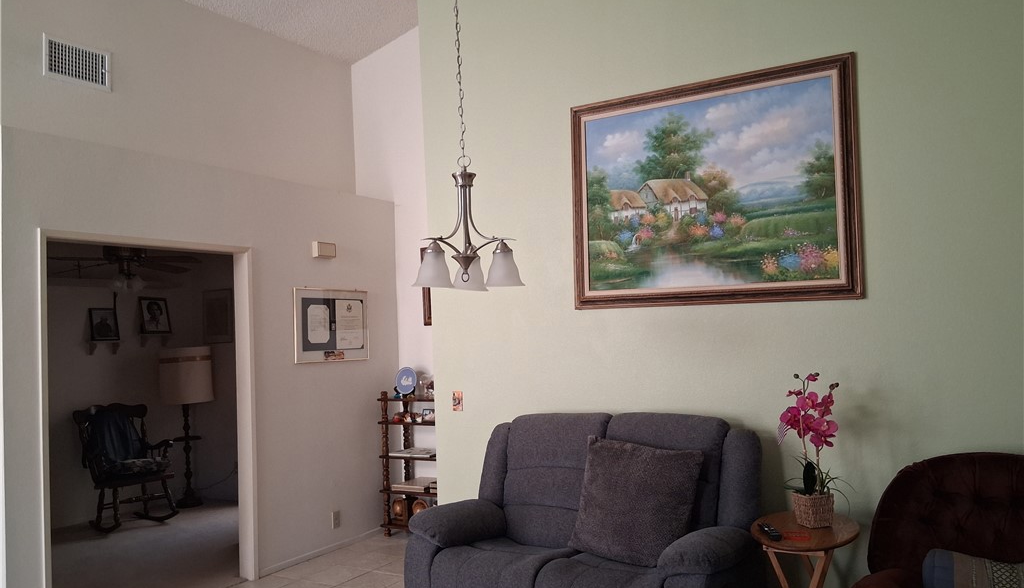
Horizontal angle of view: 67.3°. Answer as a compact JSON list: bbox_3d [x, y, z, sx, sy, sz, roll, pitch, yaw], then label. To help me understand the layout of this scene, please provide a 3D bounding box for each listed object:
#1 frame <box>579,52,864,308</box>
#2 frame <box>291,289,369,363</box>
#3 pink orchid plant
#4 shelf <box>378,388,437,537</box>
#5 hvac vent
[{"bbox_3d":[0.940,-0.490,3.771,1.405,1.090,0.050,-3,-3,32],"label":"frame"},{"bbox_3d":[-1.281,0.226,5.536,0.030,0.508,0.715,-5,-4,32],"label":"frame"},{"bbox_3d":[1.250,0.593,3.231,0.235,0.528,0.190,-5,-4,32],"label":"pink orchid plant"},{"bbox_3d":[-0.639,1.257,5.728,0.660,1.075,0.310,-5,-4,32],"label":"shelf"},{"bbox_3d":[-2.529,-1.350,4.491,0.030,0.242,0.388,-5,-4,32],"label":"hvac vent"}]

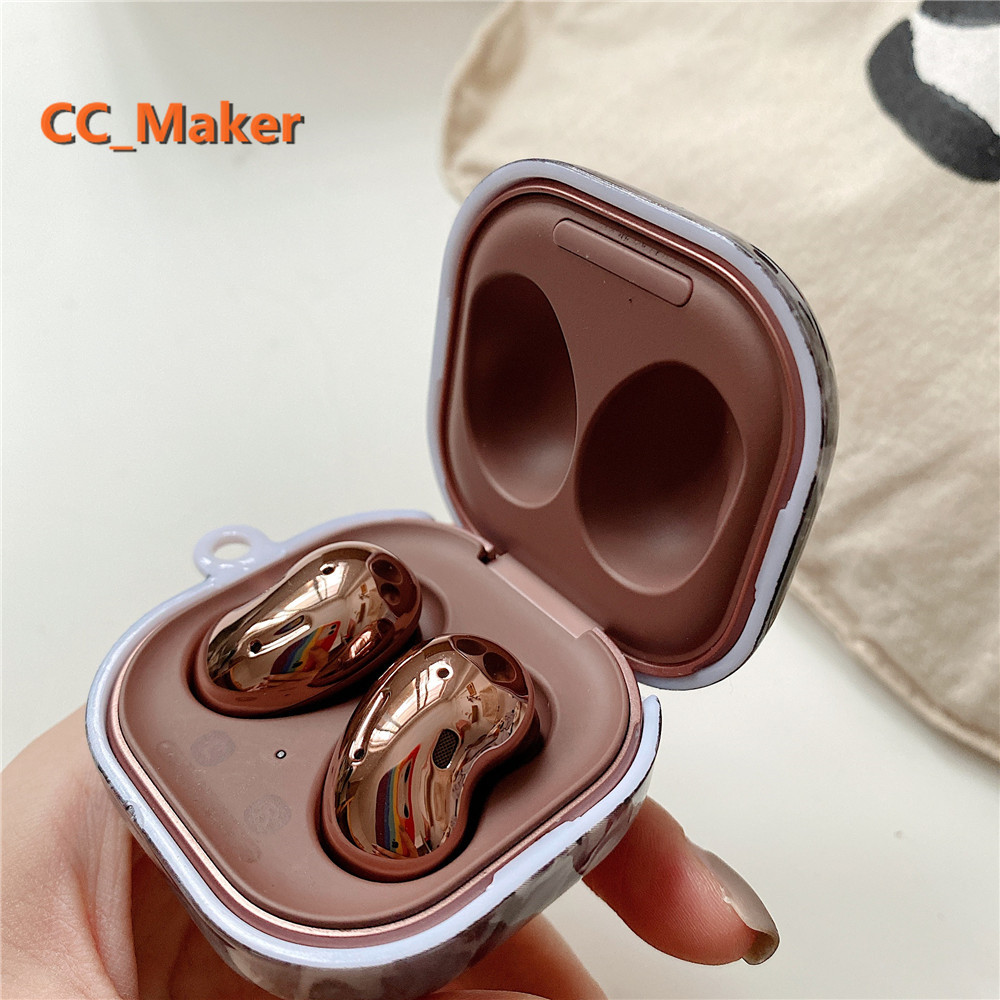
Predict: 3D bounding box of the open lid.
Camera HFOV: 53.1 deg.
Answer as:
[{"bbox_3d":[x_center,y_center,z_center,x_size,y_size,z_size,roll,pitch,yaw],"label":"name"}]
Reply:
[{"bbox_3d":[0.014,-0.009,0.114,0.013,0.053,0.053,-21,44,-37],"label":"open lid"}]

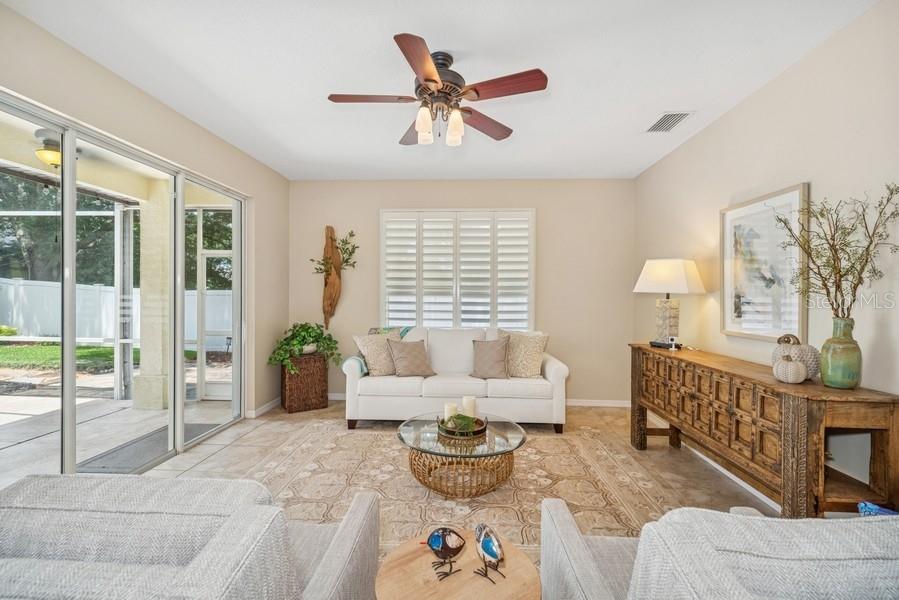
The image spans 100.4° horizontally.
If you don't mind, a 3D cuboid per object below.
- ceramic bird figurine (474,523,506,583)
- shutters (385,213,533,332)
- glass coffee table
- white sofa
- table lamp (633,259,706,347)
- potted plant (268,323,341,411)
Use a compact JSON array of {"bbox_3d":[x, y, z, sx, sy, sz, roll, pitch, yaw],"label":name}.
[{"bbox_3d":[0.116,0.714,1.072,0.060,0.127,0.120,0,1,-39],"label":"ceramic bird figurine"},{"bbox_3d":[0.081,-0.328,4.610,1.920,1.580,0.080,1,1,4],"label":"shutters"},{"bbox_3d":[0.093,1.128,2.746,0.925,0.345,0.925,1,1,4],"label":"glass coffee table"},{"bbox_3d":[0.069,0.809,4.126,2.200,0.940,0.940,1,1,3],"label":"white sofa"},{"bbox_3d":[1.846,0.038,3.179,0.280,0.770,0.480,0,1,-30],"label":"table lamp"},{"bbox_3d":[-1.666,0.760,4.357,0.680,0.990,0.660,0,1,-36],"label":"potted plant"}]

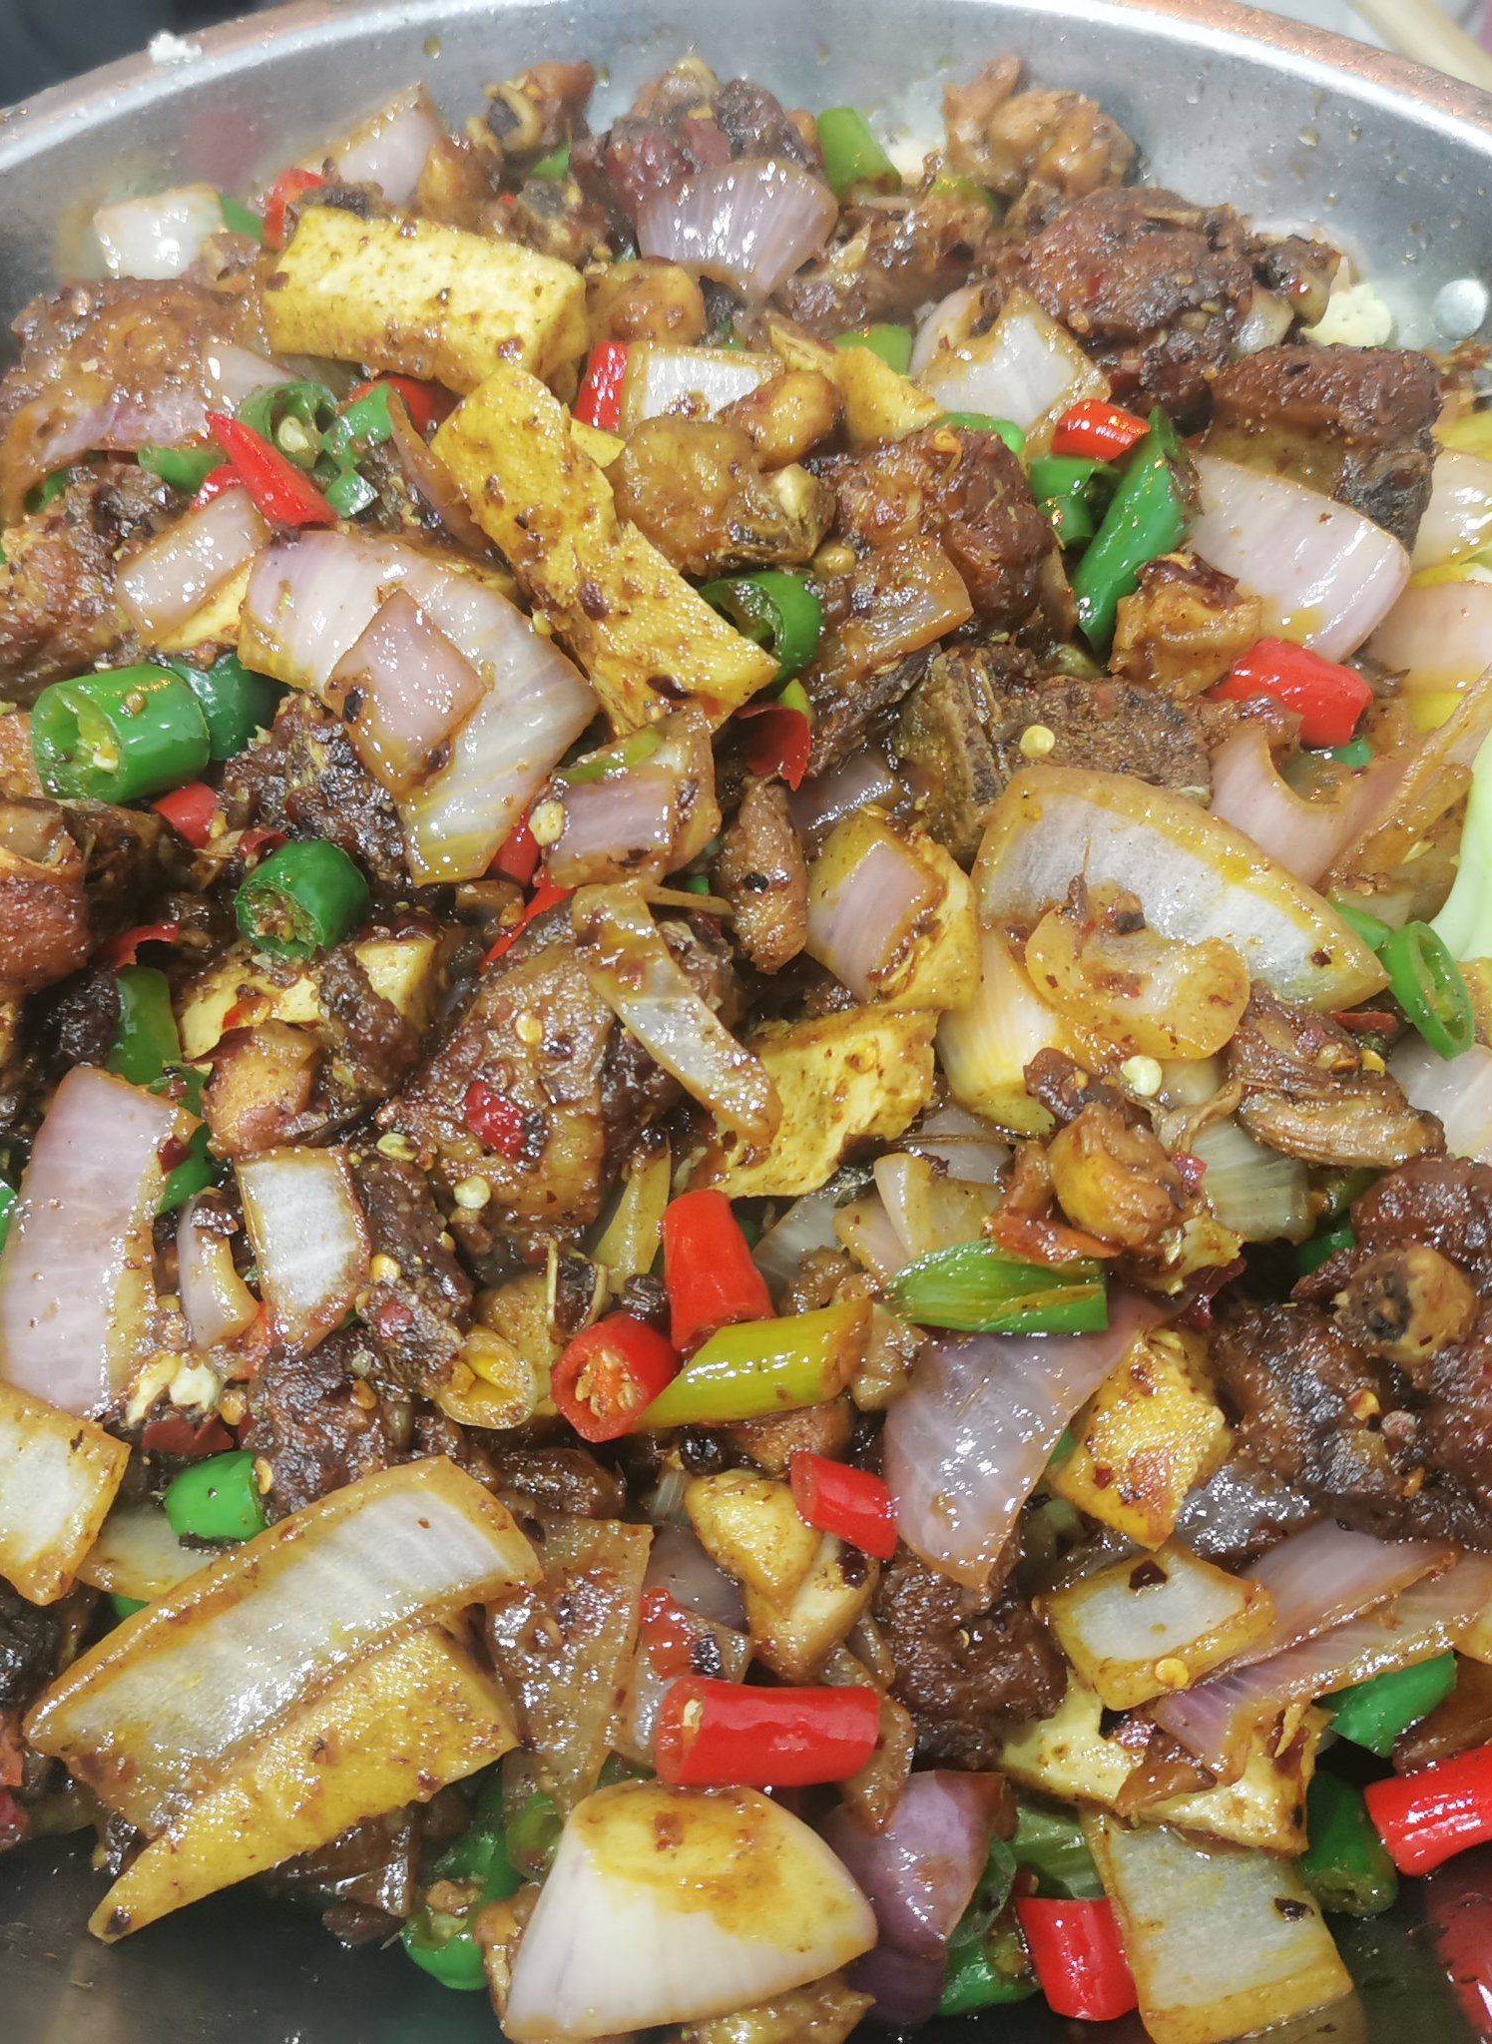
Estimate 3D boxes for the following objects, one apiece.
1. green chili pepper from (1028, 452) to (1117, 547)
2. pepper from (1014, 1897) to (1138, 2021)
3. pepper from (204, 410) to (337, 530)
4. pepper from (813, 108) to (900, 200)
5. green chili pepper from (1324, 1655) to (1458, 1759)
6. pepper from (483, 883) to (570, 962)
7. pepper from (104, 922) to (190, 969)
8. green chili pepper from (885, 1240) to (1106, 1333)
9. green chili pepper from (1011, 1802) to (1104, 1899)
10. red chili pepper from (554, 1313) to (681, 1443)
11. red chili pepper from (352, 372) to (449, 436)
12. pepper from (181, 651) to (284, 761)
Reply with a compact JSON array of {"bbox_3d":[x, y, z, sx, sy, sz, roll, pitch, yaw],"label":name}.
[{"bbox_3d":[0.050,-0.079,0.320,0.017,0.013,0.013,-17,58,-20],"label":"green chili pepper"},{"bbox_3d":[0.038,0.109,0.247,0.010,0.010,0.014,-21,67,-10],"label":"pepper"},{"bbox_3d":[-0.070,-0.082,0.313,0.009,0.009,0.024,-39,65,-21],"label":"pepper"},{"bbox_3d":[0.021,-0.163,0.398,0.011,0.011,0.016,-17,79,-8],"label":"pepper"},{"bbox_3d":[0.069,0.073,0.228,0.015,0.010,0.011,-22,60,-14],"label":"green chili pepper"},{"bbox_3d":[-0.028,-0.012,0.269,0.006,0.004,0.017,37,68,22],"label":"pepper"},{"bbox_3d":[-0.087,-0.011,0.311,0.011,0.008,0.009,-10,58,-4],"label":"pepper"},{"bbox_3d":[0.028,0.029,0.234,0.026,0.009,0.011,5,57,4],"label":"green chili pepper"},{"bbox_3d":[0.033,0.087,0.222,0.013,0.010,0.010,-7,57,-5],"label":"green chili pepper"},{"bbox_3d":[-0.016,0.044,0.263,0.013,0.013,0.013,32,31,21],"label":"red chili pepper"},{"bbox_3d":[-0.054,-0.094,0.328,0.017,0.011,0.011,12,58,9],"label":"red chili pepper"},{"bbox_3d":[-0.071,-0.043,0.292,0.018,0.015,0.015,-12,58,-7],"label":"pepper"}]

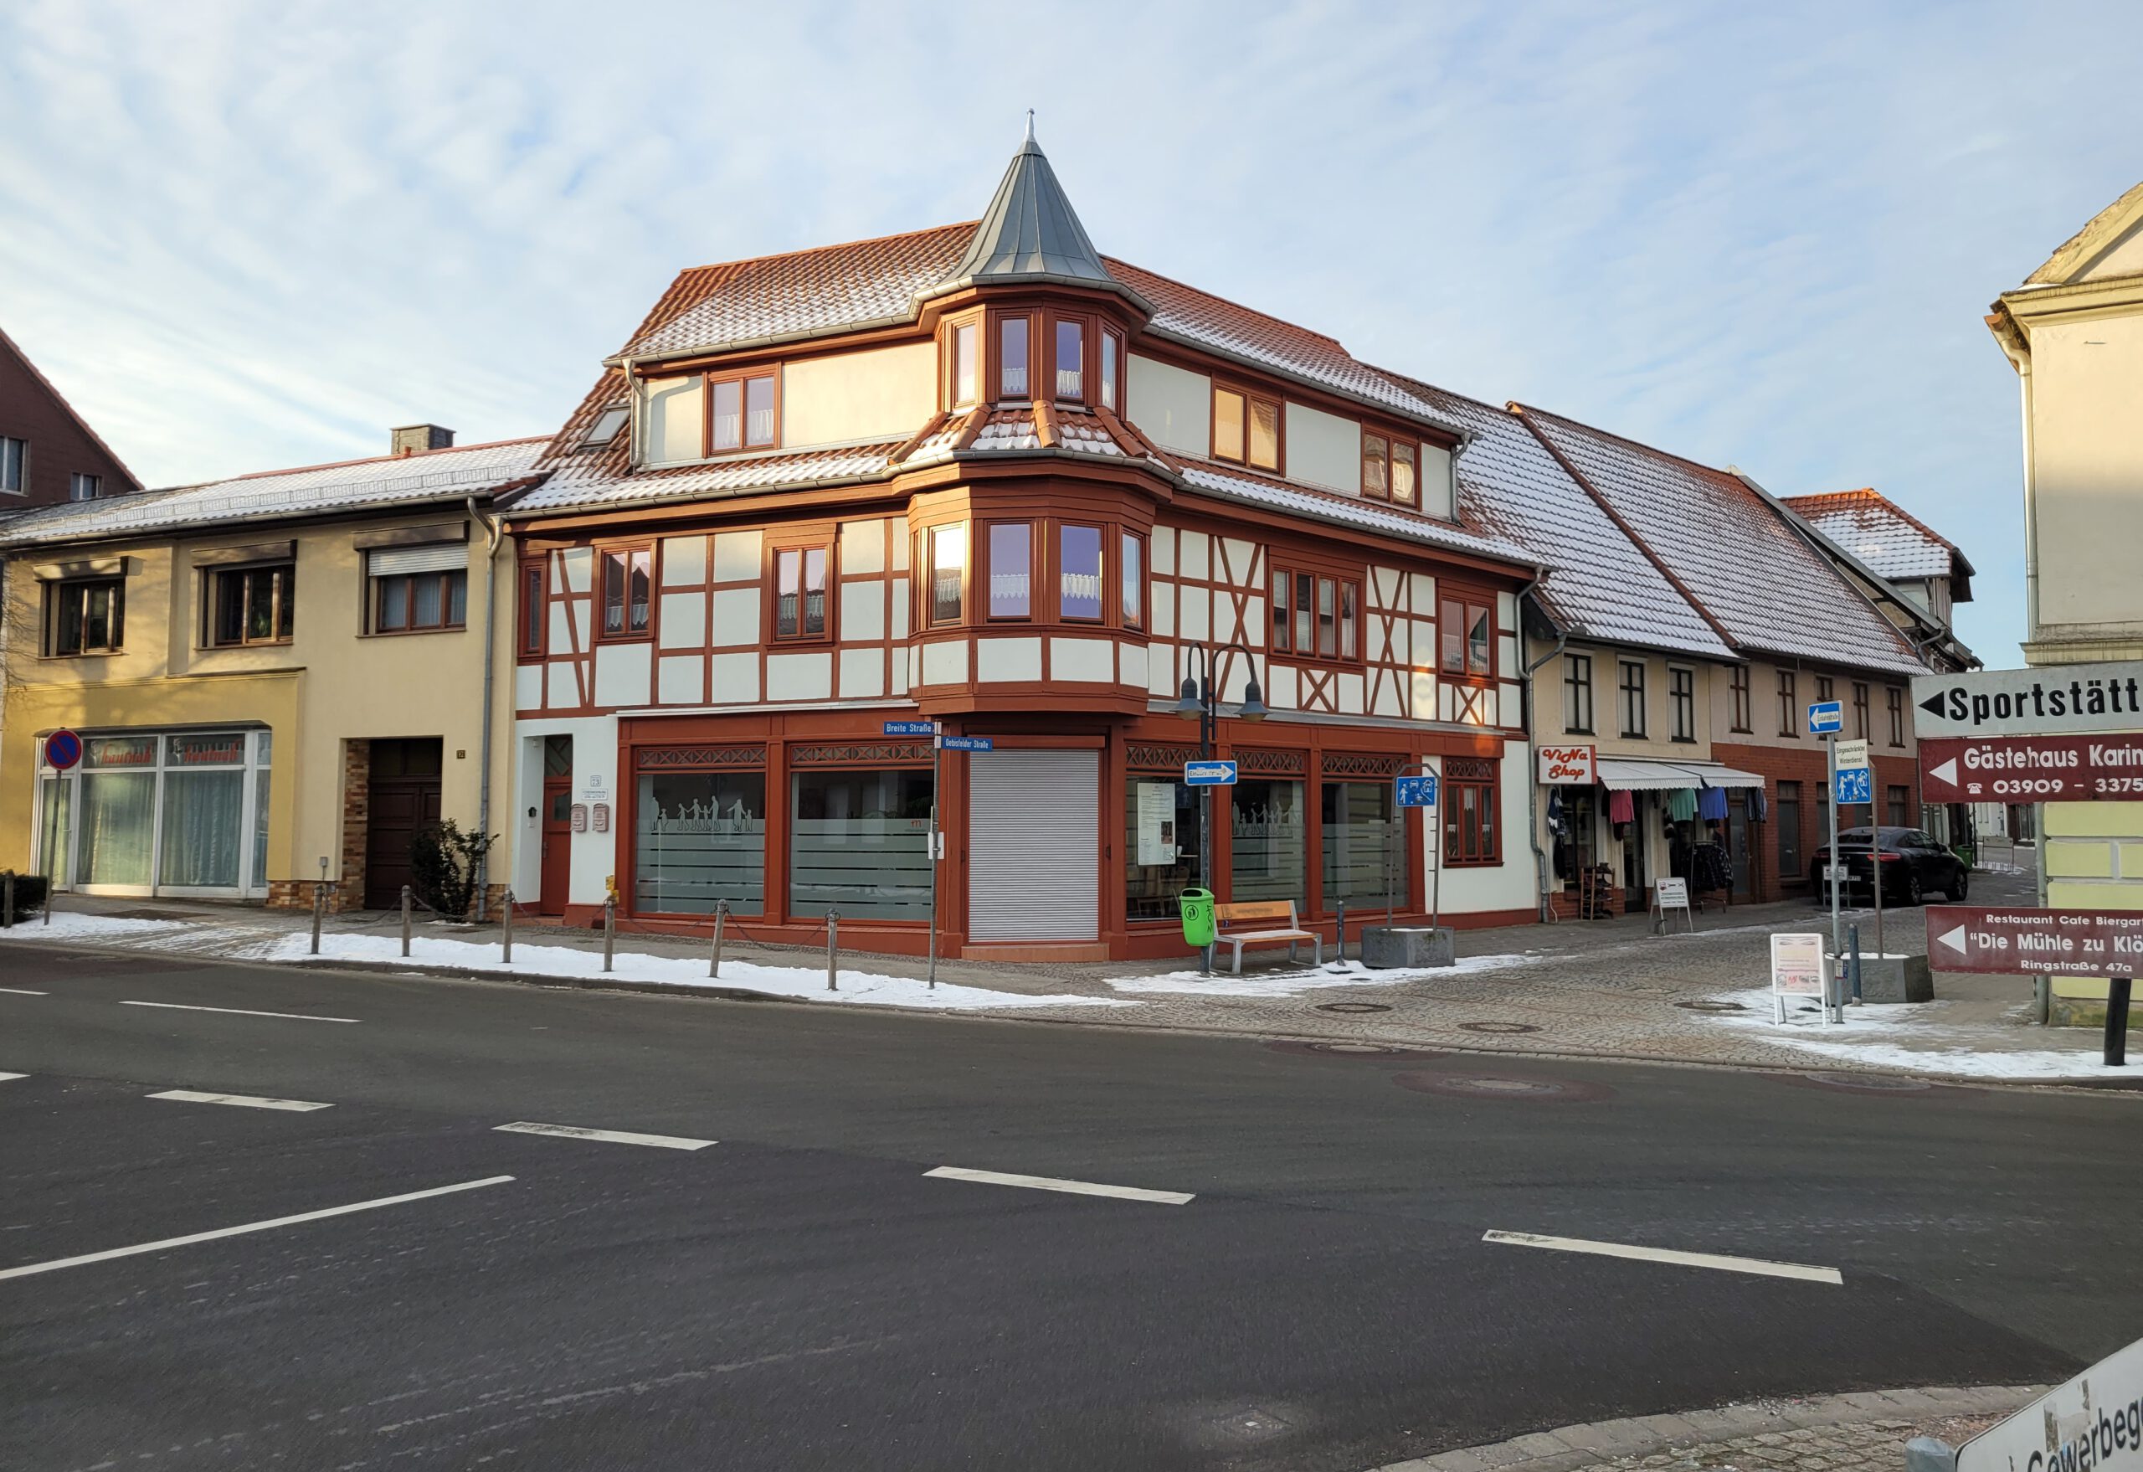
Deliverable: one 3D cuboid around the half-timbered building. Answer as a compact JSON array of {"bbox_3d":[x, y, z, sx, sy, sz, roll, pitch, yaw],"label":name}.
[{"bbox_3d":[0.072,-2.660,27.805,18.625,12.100,11.200,1,-3,-11],"label":"half-timbered building"}]

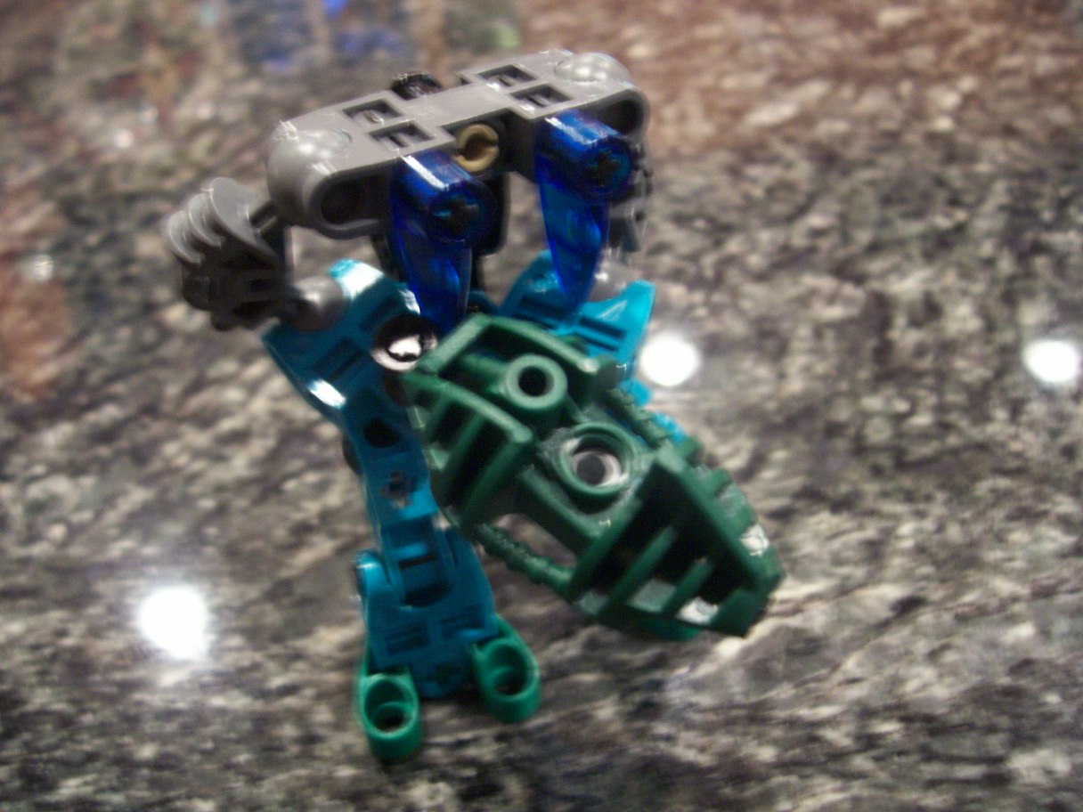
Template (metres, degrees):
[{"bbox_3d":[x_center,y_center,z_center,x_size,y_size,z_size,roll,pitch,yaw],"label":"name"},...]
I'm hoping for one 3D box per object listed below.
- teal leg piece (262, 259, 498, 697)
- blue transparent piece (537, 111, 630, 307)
[{"bbox_3d":[-0.018,0.009,0.128,0.018,0.053,0.014,-19,13,-16],"label":"teal leg piece"},{"bbox_3d":[0.005,-0.022,0.122,0.007,0.023,0.009,-22,41,-23],"label":"blue transparent piece"}]

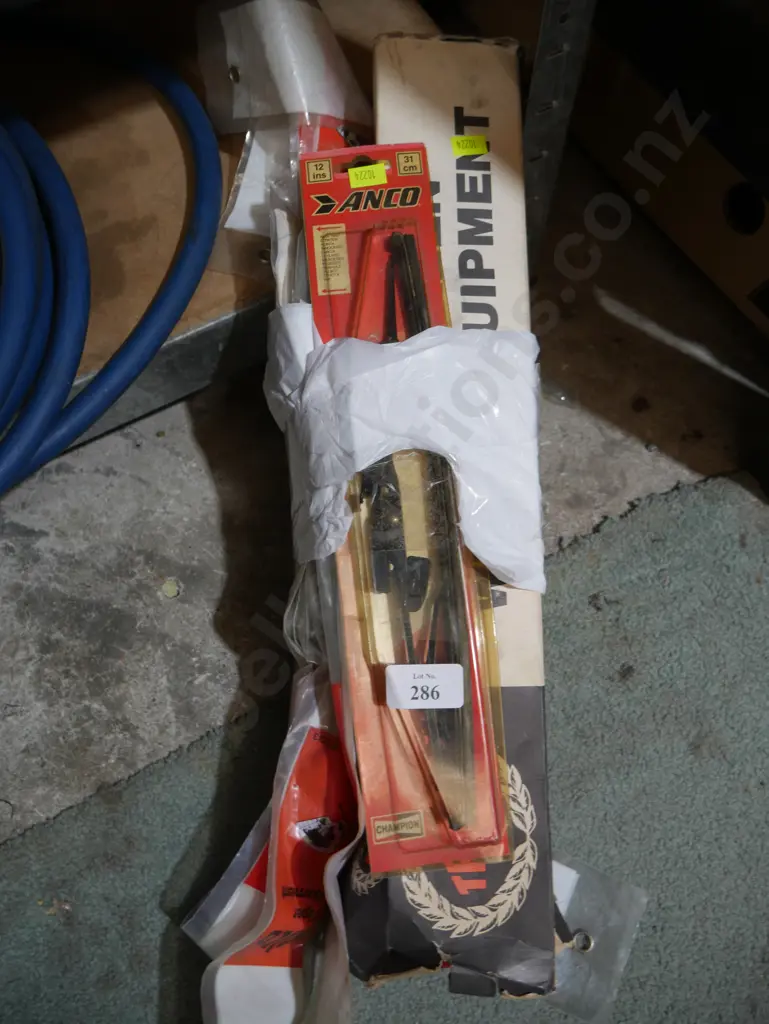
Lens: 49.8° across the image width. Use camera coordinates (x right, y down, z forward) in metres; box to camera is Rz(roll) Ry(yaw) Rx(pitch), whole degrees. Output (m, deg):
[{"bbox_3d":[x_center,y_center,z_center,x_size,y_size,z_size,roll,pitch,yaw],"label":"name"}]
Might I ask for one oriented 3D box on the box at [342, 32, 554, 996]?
[{"bbox_3d":[0.035,-0.011,0.479,0.091,0.058,0.523,0,83,-6],"label":"box"}]

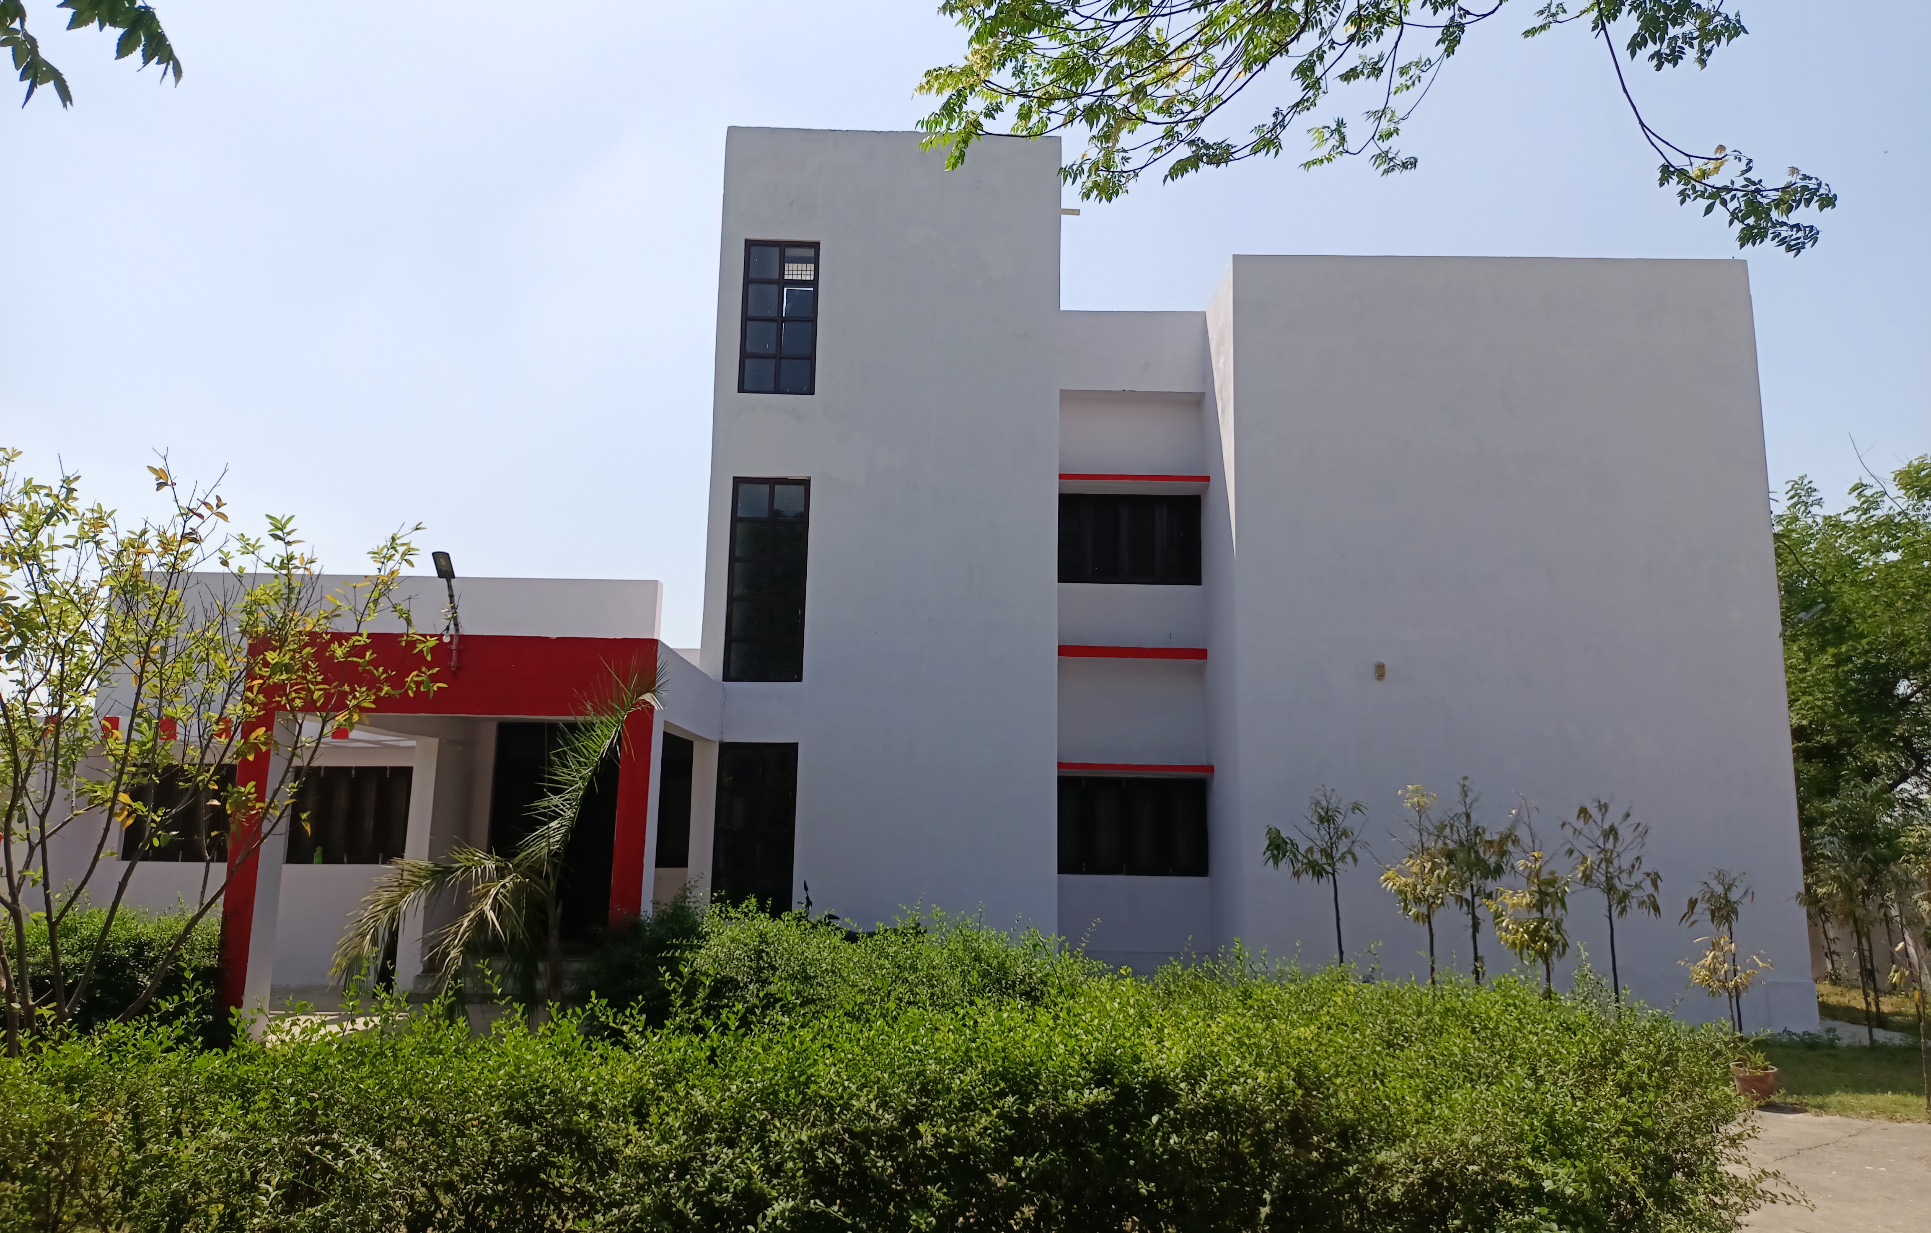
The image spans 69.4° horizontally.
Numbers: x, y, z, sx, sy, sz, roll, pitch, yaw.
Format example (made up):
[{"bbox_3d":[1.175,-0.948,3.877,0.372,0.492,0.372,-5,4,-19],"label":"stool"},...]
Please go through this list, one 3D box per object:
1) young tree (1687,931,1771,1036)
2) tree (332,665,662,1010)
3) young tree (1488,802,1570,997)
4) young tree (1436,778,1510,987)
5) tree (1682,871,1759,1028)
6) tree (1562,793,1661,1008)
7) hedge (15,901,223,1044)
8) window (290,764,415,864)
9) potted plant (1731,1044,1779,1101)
[{"bbox_3d":[5.588,2.892,10.189,0.643,1.161,0.643,1,-10,0],"label":"young tree"},{"bbox_3d":[-3.381,1.809,10.018,2.367,2.959,2.000,1,-10,0],"label":"tree"},{"bbox_3d":[4.304,2.466,10.603,0.632,2.155,0.632,1,-10,1],"label":"young tree"},{"bbox_3d":[5.102,2.884,13.876,0.753,2.530,0.753,1,-10,1],"label":"young tree"},{"bbox_3d":[6.972,3.147,12.894,0.728,1.626,0.728,1,-10,0],"label":"tree"},{"bbox_3d":[6.005,2.822,12.944,0.915,2.255,0.915,1,-10,0],"label":"tree"},{"bbox_3d":[-7.502,3.127,12.391,1.750,1.070,1.200,1,-10,1],"label":"hedge"},{"bbox_3d":[-7.576,2.458,17.290,1.680,1.181,0.120,1,-10,1],"label":"window"},{"bbox_3d":[5.603,3.237,9.884,0.344,0.377,0.344,1,-10,0],"label":"potted plant"}]

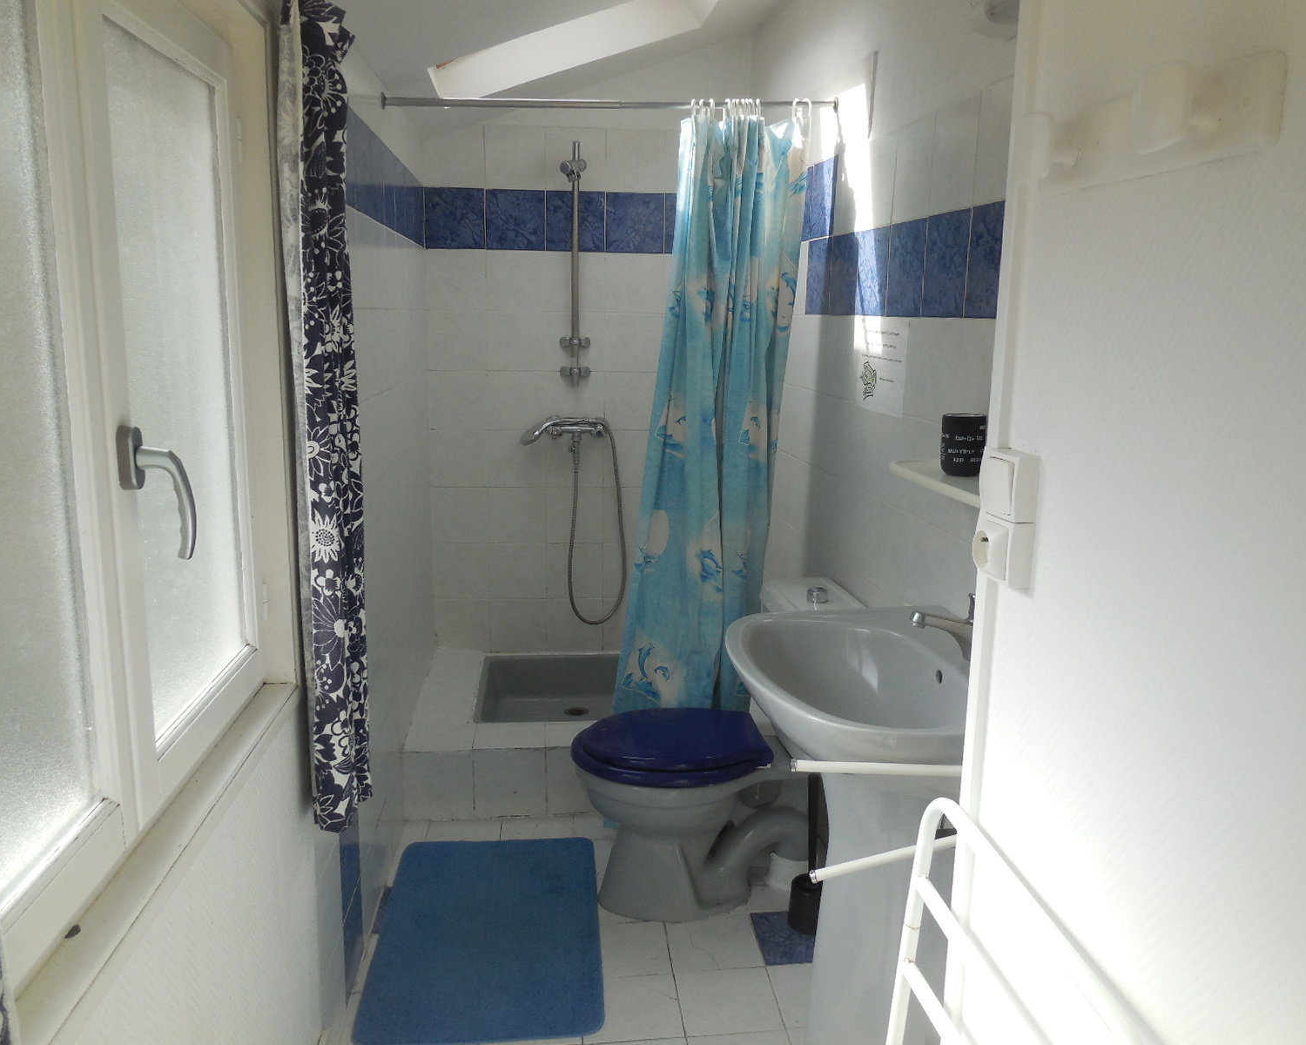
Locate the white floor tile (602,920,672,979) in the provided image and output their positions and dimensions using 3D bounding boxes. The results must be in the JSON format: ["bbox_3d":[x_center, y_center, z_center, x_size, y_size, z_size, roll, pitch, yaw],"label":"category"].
[{"bbox_3d":[-0.064,0.961,2.269,0.200,0.012,0.200,0,11,-6],"label":"white floor tile"}]

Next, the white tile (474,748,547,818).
[{"bbox_3d":[-0.398,0.726,2.808,0.200,0.198,0.010,0,10,-4],"label":"white tile"}]

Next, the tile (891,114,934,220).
[{"bbox_3d":[0.552,-0.738,2.118,0.012,0.200,0.200,-1,12,-9],"label":"tile"}]

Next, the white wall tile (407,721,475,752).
[{"bbox_3d":[-0.602,0.617,2.875,0.195,0.012,0.200,0,11,-6],"label":"white wall tile"}]

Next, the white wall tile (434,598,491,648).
[{"bbox_3d":[-0.677,0.365,3.586,0.198,0.194,0.010,-1,12,-8],"label":"white wall tile"}]

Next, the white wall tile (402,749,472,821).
[{"bbox_3d":[-0.589,0.724,2.771,0.189,0.205,0.010,-1,12,-8],"label":"white wall tile"}]

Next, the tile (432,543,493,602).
[{"bbox_3d":[-0.675,0.170,3.548,0.199,0.199,0.010,0,10,-4],"label":"tile"}]

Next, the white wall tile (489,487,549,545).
[{"bbox_3d":[-0.475,-0.027,3.557,0.200,0.200,0.012,0,11,-4],"label":"white wall tile"}]

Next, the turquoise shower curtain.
[{"bbox_3d":[0.137,-0.120,2.668,0.495,1.845,0.169,-1,12,-8],"label":"turquoise shower curtain"}]

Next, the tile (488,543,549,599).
[{"bbox_3d":[-0.475,0.174,3.574,0.203,0.203,0.010,-1,12,-8],"label":"tile"}]

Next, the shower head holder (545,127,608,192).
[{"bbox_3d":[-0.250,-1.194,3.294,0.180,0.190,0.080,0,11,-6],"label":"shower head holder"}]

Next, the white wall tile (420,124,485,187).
[{"bbox_3d":[-0.644,-1.184,3.260,0.196,0.198,0.010,-1,12,-8],"label":"white wall tile"}]

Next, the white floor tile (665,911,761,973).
[{"bbox_3d":[0.135,0.938,2.245,0.199,0.010,0.199,-1,10,-4],"label":"white floor tile"}]

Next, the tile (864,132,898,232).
[{"bbox_3d":[0.523,-0.778,2.311,0.012,0.200,0.200,-1,12,-9],"label":"tile"}]

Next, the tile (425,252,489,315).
[{"bbox_3d":[-0.649,-0.802,3.341,0.194,0.197,0.010,-1,12,-8],"label":"tile"}]

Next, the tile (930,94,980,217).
[{"bbox_3d":[0.567,-0.691,1.899,0.010,0.198,0.198,-1,12,-8],"label":"tile"}]

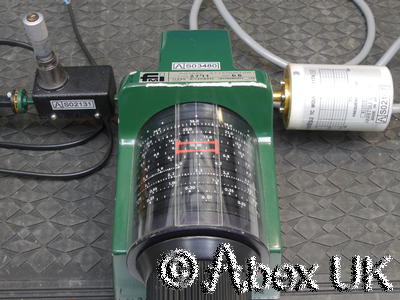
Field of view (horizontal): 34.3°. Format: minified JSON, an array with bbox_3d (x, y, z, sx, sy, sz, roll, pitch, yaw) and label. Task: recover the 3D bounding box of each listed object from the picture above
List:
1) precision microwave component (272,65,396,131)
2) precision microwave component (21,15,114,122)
[{"bbox_3d":[0.104,-0.042,0.520,0.089,0.052,0.052,1,54,0],"label":"precision microwave component"},{"bbox_3d":[-0.100,-0.065,0.494,0.059,0.093,0.029,-1,54,0],"label":"precision microwave component"}]

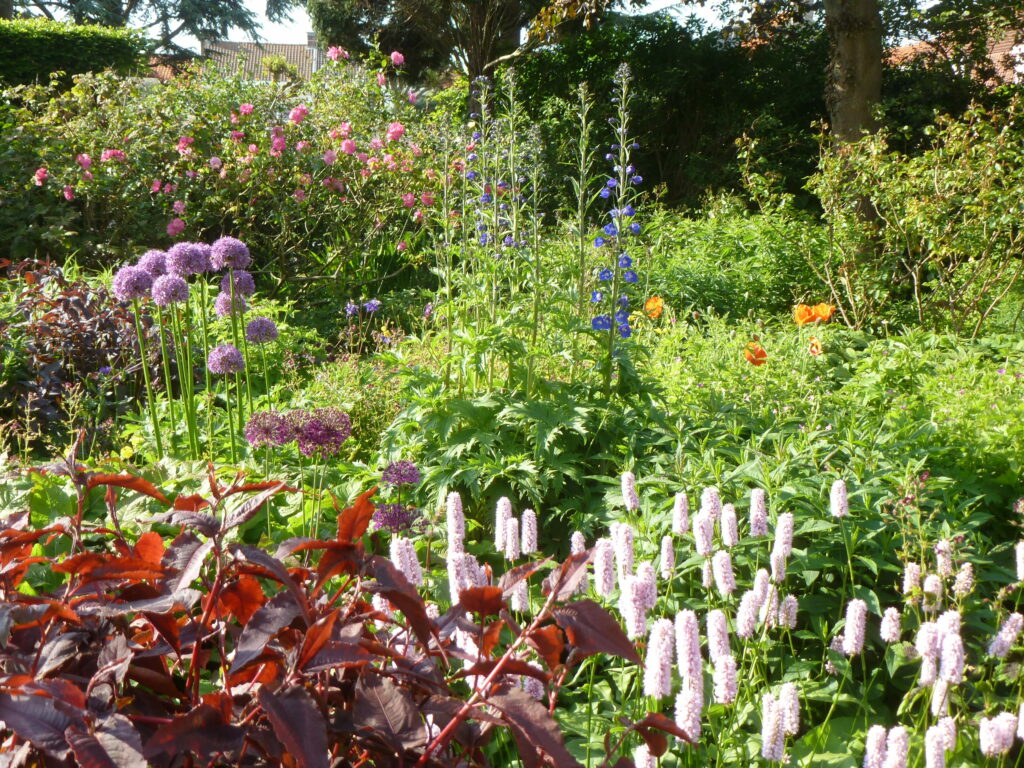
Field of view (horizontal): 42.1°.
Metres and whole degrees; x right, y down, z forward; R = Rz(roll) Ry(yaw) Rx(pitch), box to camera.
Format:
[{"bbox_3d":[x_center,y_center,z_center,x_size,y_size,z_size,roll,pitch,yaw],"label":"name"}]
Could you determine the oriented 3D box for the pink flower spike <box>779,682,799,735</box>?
[{"bbox_3d":[0.307,0.361,1.480,0.022,0.058,0.022,-4,9,0],"label":"pink flower spike"}]

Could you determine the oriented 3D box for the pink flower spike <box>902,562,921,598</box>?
[{"bbox_3d":[0.538,0.267,1.790,0.021,0.054,0.021,0,12,0],"label":"pink flower spike"}]

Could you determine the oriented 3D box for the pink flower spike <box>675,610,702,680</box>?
[{"bbox_3d":[0.191,0.283,1.428,0.027,0.081,0.027,-7,9,0],"label":"pink flower spike"}]

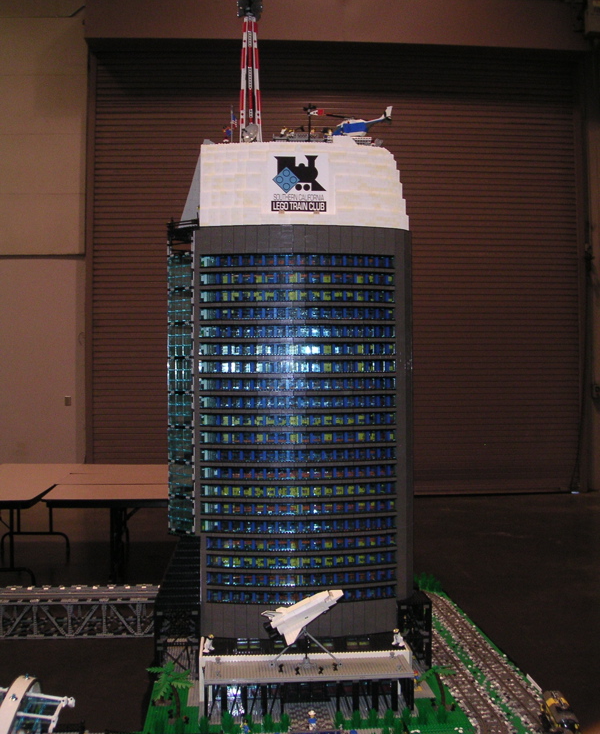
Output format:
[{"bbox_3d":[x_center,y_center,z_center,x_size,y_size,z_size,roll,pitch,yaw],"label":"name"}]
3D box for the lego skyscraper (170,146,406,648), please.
[{"bbox_3d":[-0.034,0.090,2.570,0.690,1.430,0.420,0,0,-5],"label":"lego skyscraper"}]

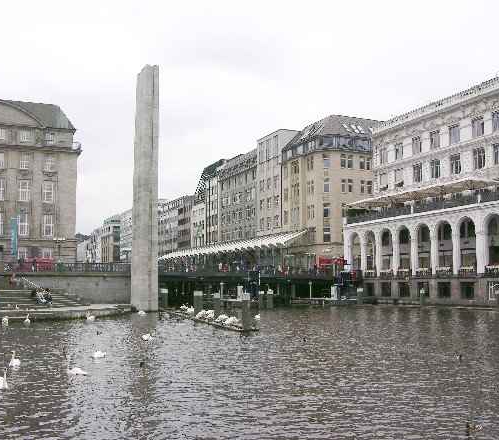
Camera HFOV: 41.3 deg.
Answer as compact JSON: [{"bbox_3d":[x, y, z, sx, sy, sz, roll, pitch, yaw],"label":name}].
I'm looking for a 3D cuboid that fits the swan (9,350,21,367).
[{"bbox_3d":[-8.567,5.027,24.214,0.390,0.580,0.800,0,-5,5],"label":"swan"}]

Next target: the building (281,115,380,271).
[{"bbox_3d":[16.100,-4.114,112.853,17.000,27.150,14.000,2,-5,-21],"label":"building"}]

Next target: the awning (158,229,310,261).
[{"bbox_3d":[-7.414,6.096,141.428,4.500,2.730,84.000,2,-5,-21],"label":"awning"}]

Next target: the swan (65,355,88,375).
[{"bbox_3d":[-5.692,4.796,21.910,0.800,0.640,0.390,0,-5,5],"label":"swan"}]

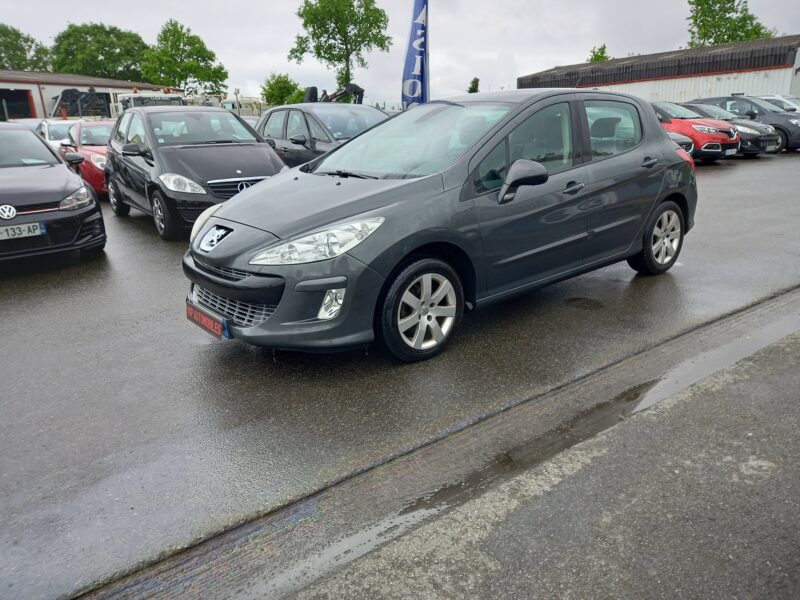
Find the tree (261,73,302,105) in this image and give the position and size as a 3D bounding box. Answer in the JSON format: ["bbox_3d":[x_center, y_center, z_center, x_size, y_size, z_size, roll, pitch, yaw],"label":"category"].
[{"bbox_3d":[-8.286,-13.632,41.019,2.946,4.698,2.799,-5,18,-10],"label":"tree"}]

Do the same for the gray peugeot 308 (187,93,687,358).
[{"bbox_3d":[0.577,-0.795,4.364,4.280,1.500,1.850,-16,22,-37],"label":"gray peugeot 308"}]

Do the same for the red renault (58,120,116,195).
[{"bbox_3d":[-6.232,-3.095,12.531,1.730,1.490,3.960,-15,21,-35],"label":"red renault"}]

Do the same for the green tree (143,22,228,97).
[{"bbox_3d":[-17.506,-17.977,47.939,6.715,9.504,6.379,-8,18,-17],"label":"green tree"}]

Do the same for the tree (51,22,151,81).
[{"bbox_3d":[-25.918,-18.889,50.847,7.941,10.106,7.544,-10,19,-24],"label":"tree"}]

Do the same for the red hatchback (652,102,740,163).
[{"bbox_3d":[6.343,-4.218,14.497,1.790,1.560,4.120,-12,20,-28],"label":"red hatchback"}]

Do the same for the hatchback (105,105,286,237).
[{"bbox_3d":[-2.949,-1.887,8.119,1.800,1.590,3.850,-14,21,-34],"label":"hatchback"}]

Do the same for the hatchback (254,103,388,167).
[{"bbox_3d":[-1.210,-2.816,10.790,1.830,1.640,4.400,-16,22,-37],"label":"hatchback"}]

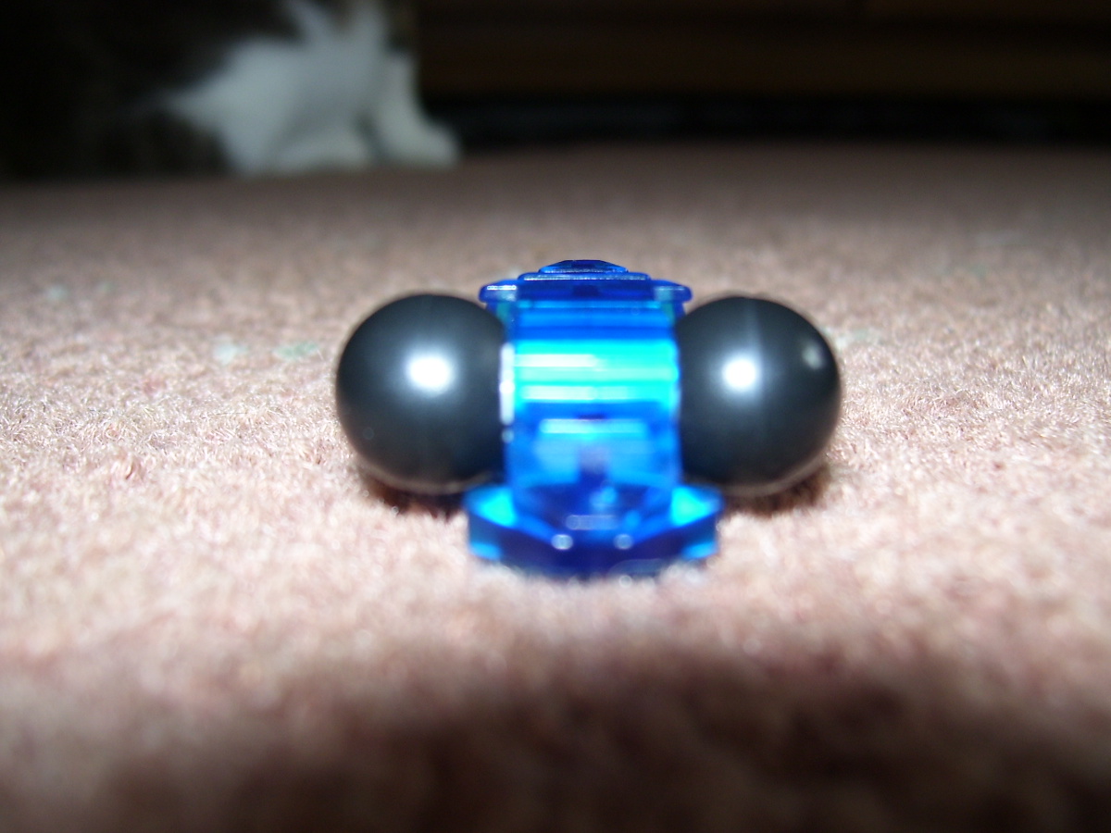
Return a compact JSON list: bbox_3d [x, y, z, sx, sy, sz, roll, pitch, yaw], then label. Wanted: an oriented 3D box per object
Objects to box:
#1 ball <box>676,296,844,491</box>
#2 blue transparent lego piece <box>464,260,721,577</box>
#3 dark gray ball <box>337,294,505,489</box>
[{"bbox_3d":[0.015,-0.002,0.094,0.017,0.017,0.017,0,14,0],"label":"ball"},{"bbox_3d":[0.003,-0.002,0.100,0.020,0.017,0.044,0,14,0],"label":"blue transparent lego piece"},{"bbox_3d":[-0.010,-0.002,0.094,0.017,0.017,0.017,0,14,0],"label":"dark gray ball"}]

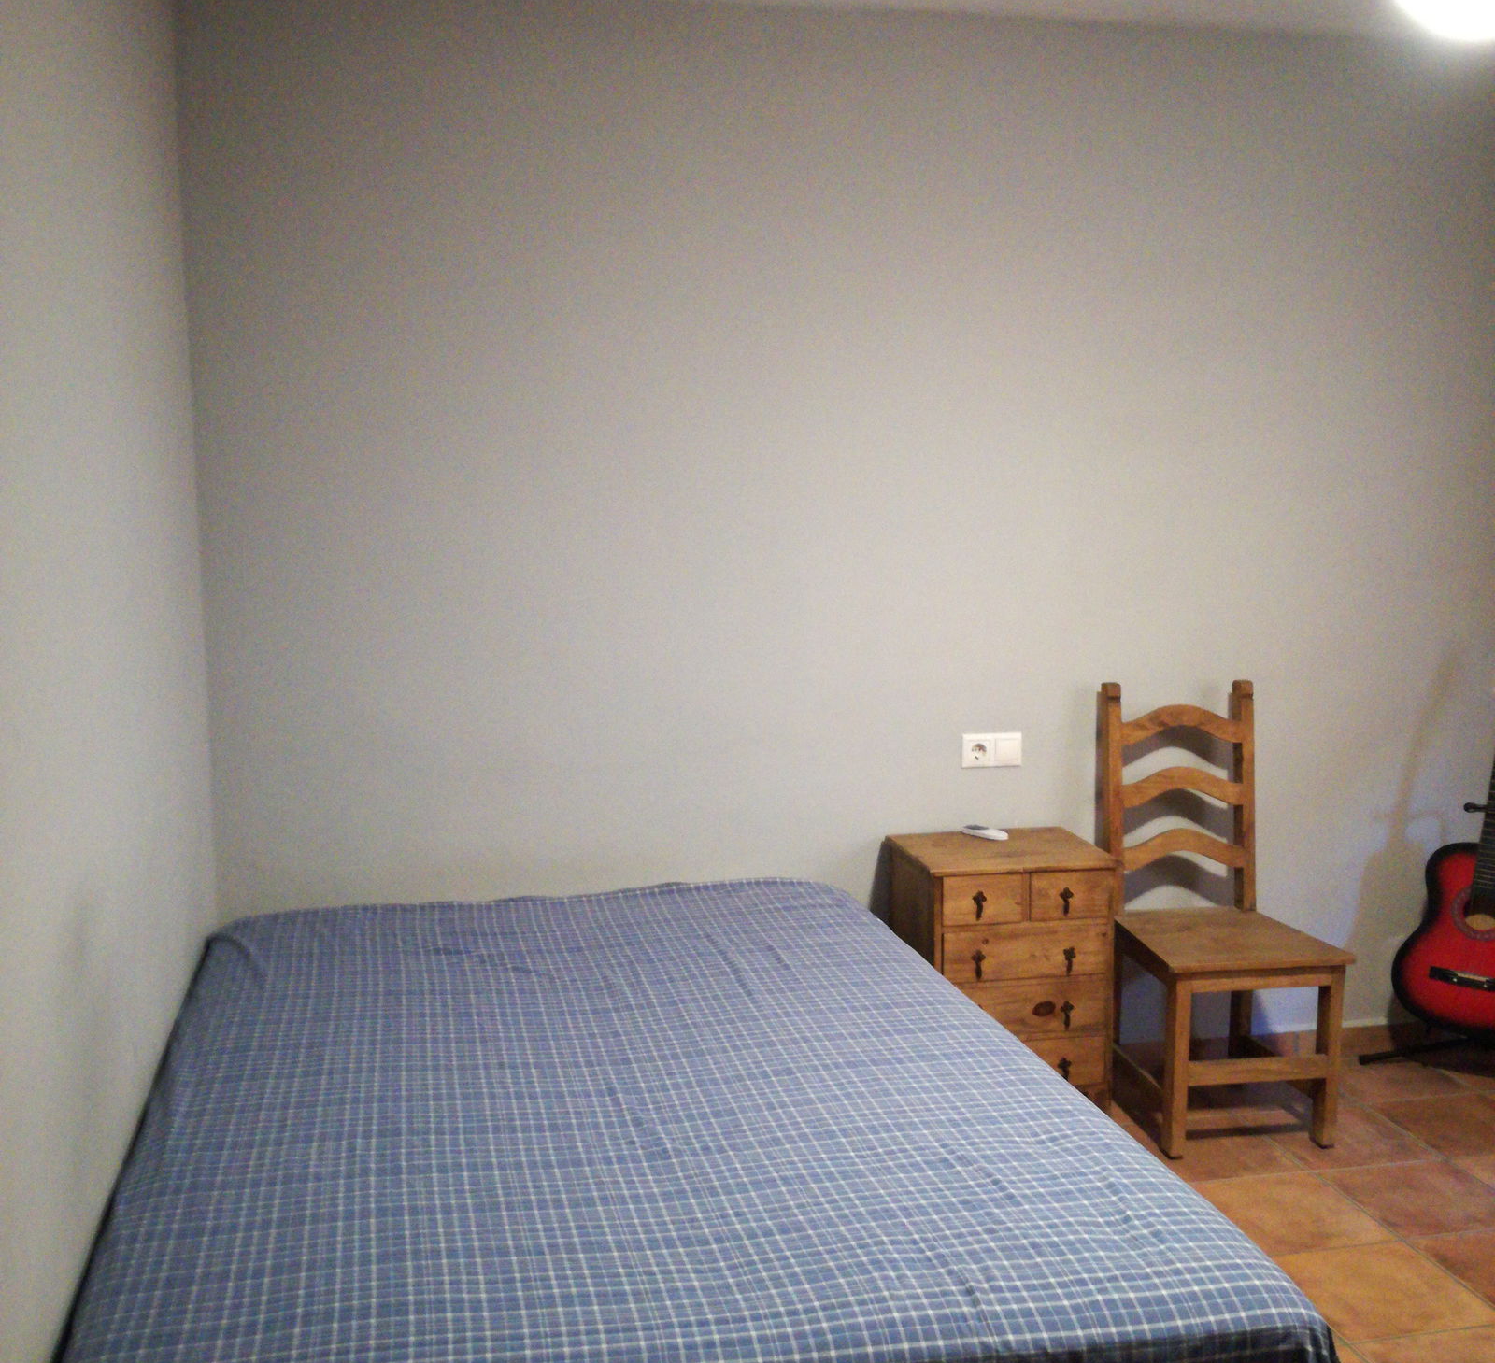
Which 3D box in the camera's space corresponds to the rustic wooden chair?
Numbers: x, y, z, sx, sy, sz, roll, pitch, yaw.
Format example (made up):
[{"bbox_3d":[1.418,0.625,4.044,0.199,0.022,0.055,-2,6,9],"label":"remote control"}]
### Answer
[{"bbox_3d":[1.136,0.543,3.763,0.447,1.043,0.492,-1,6,-8],"label":"rustic wooden chair"}]

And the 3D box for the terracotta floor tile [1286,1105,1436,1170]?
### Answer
[{"bbox_3d":[1.392,1.081,3.674,0.325,0.010,0.325,-2,6,-11],"label":"terracotta floor tile"}]

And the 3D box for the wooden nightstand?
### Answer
[{"bbox_3d":[0.600,0.734,3.743,0.452,0.675,0.370,-2,6,-10],"label":"wooden nightstand"}]

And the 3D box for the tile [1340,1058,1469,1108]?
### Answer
[{"bbox_3d":[1.653,1.038,4.044,0.325,0.010,0.297,-2,6,-11],"label":"tile"}]

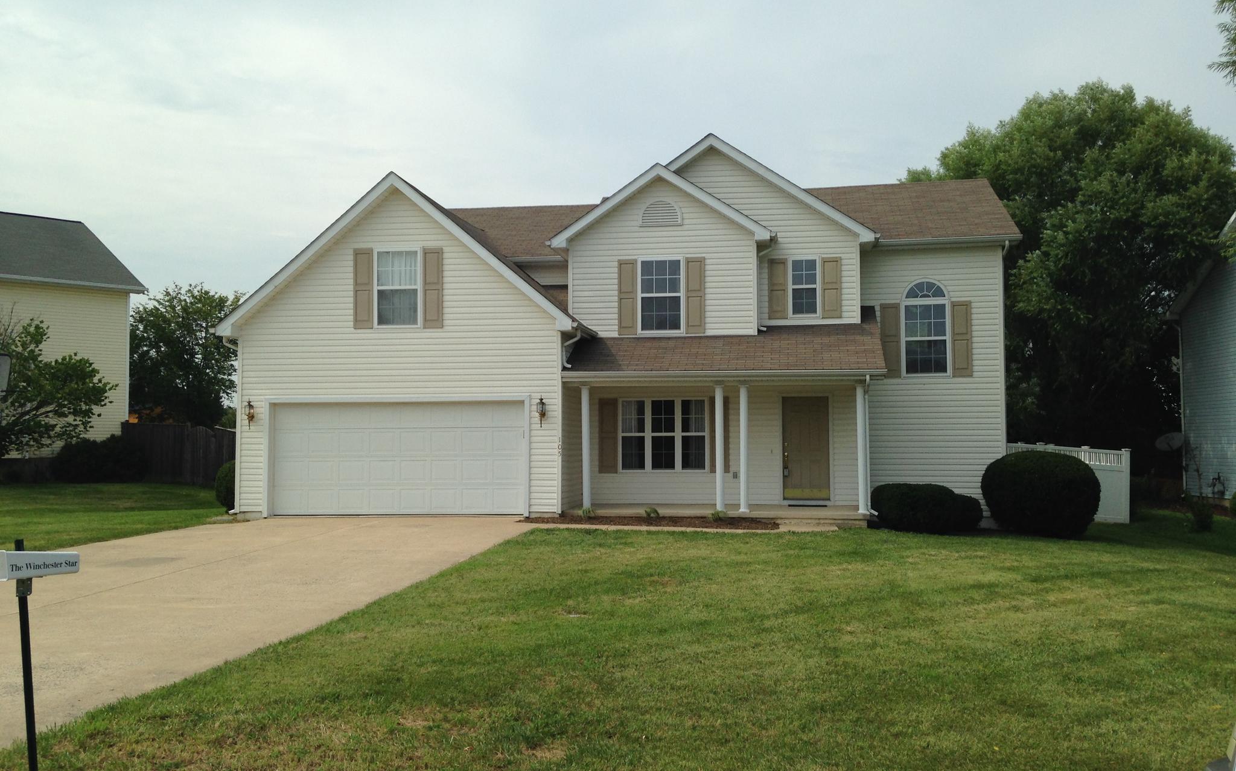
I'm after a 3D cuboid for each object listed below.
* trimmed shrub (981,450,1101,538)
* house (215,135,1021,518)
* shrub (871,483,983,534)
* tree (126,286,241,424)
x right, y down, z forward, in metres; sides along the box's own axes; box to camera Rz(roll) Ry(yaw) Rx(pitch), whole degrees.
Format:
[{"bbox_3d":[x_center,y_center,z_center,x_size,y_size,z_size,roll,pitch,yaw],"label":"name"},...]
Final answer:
[{"bbox_3d":[7.906,2.028,22.000,2.170,1.600,2.100,-1,-4,8],"label":"trimmed shrub"},{"bbox_3d":[0.507,-1.093,26.004,15.300,7.550,9.700,-1,-4,8],"label":"house"},{"bbox_3d":[5.878,2.346,22.450,2.060,0.930,1.150,-1,-4,8],"label":"shrub"},{"bbox_3d":[-15.840,-0.264,43.000,4.200,7.100,4.200,-1,-4,8],"label":"tree"}]

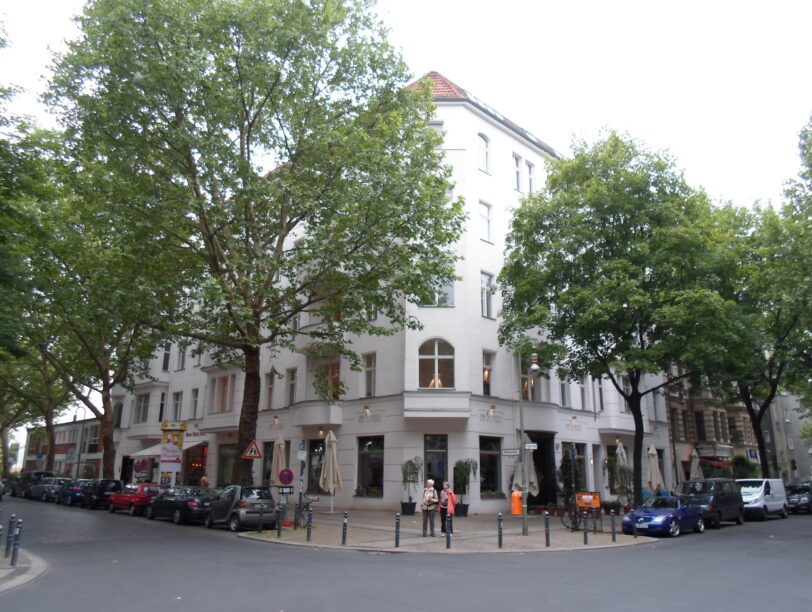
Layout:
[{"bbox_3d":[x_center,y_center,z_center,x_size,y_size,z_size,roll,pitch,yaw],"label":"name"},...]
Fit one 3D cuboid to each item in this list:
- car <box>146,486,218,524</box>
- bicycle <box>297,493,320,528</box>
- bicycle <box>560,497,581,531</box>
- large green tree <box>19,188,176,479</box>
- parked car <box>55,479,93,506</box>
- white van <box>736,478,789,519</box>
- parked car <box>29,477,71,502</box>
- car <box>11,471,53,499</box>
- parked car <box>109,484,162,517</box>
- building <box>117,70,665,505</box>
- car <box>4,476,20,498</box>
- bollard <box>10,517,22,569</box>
[{"bbox_3d":[-9.414,8.477,25.233,1.760,1.420,4.600,15,-22,-41],"label":"car"},{"bbox_3d":[-3.567,7.512,21.498,0.580,1.080,1.750,0,-16,3],"label":"bicycle"},{"bbox_3d":[5.382,6.769,19.161,0.600,1.100,1.700,-5,-17,19],"label":"bicycle"},{"bbox_3d":[-20.146,2.476,41.194,11.000,21.500,11.000,15,-22,-41],"label":"large green tree"},{"bbox_3d":[-21.518,12.263,38.646,1.750,1.460,4.250,15,-22,-40],"label":"parked car"},{"bbox_3d":[17.709,9.841,30.043,1.920,1.960,4.800,-15,-22,42],"label":"white van"},{"bbox_3d":[-23.396,12.044,38.842,4.150,1.490,1.730,-14,-22,41],"label":"parked car"},{"bbox_3d":[-26.356,12.612,41.497,4.500,1.720,1.800,-14,-22,41],"label":"car"},{"bbox_3d":[-12.762,9.293,28.314,3.900,1.410,1.670,-14,-22,41],"label":"parked car"},{"bbox_3d":[-3.127,2.389,46.504,36.000,25.000,24.500,-15,-23,43],"label":"building"},{"bbox_3d":[-32.033,15.362,49.604,1.760,1.470,4.300,15,-22,-41],"label":"car"},{"bbox_3d":[-6.831,4.154,10.330,0.100,0.840,0.100,1,-16,0],"label":"bollard"}]

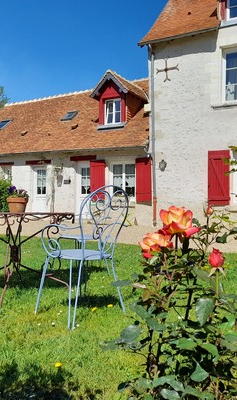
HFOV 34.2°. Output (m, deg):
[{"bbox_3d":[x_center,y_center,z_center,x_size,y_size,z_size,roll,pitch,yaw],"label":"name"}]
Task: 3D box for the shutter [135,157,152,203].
[{"bbox_3d":[0.815,-0.646,12.500,0.550,1.430,0.050,0,0,27],"label":"shutter"}]

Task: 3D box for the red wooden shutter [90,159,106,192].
[{"bbox_3d":[-0.709,-0.647,13.250,0.550,1.430,0.050,0,0,27],"label":"red wooden shutter"}]

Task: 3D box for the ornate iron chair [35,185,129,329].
[{"bbox_3d":[-0.283,0.379,2.850,0.520,0.920,0.530,0,0,-42],"label":"ornate iron chair"}]

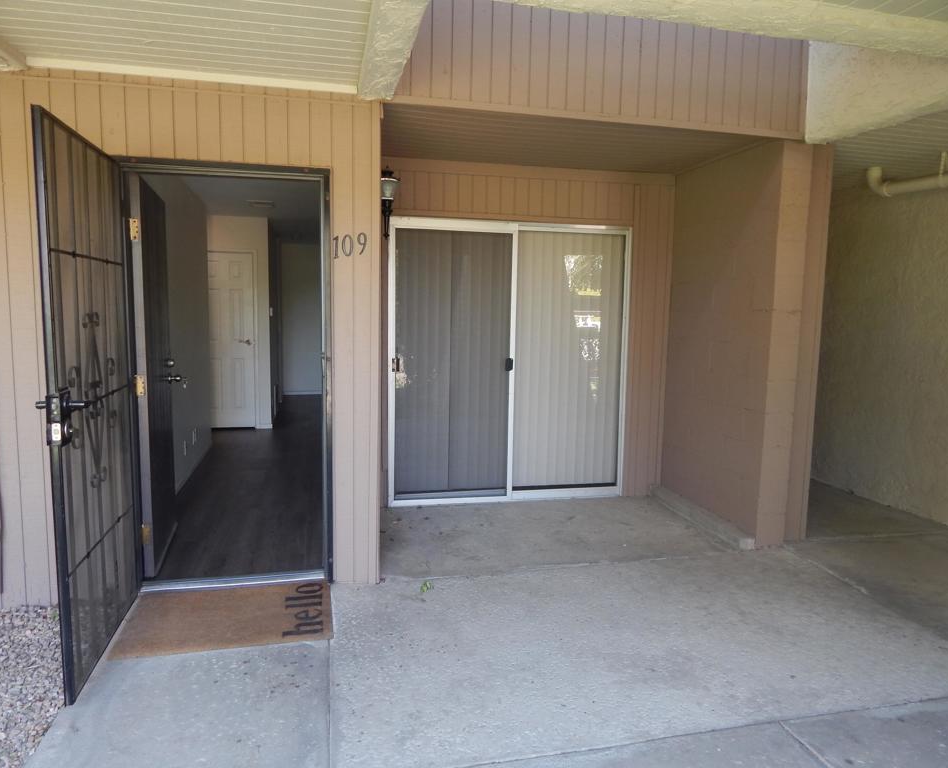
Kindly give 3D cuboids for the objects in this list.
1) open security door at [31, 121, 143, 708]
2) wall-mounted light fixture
[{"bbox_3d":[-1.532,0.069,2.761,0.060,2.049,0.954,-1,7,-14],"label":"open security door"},{"bbox_3d":[-0.520,-1.071,4.042,0.177,0.424,0.170,0,7,-13],"label":"wall-mounted light fixture"}]

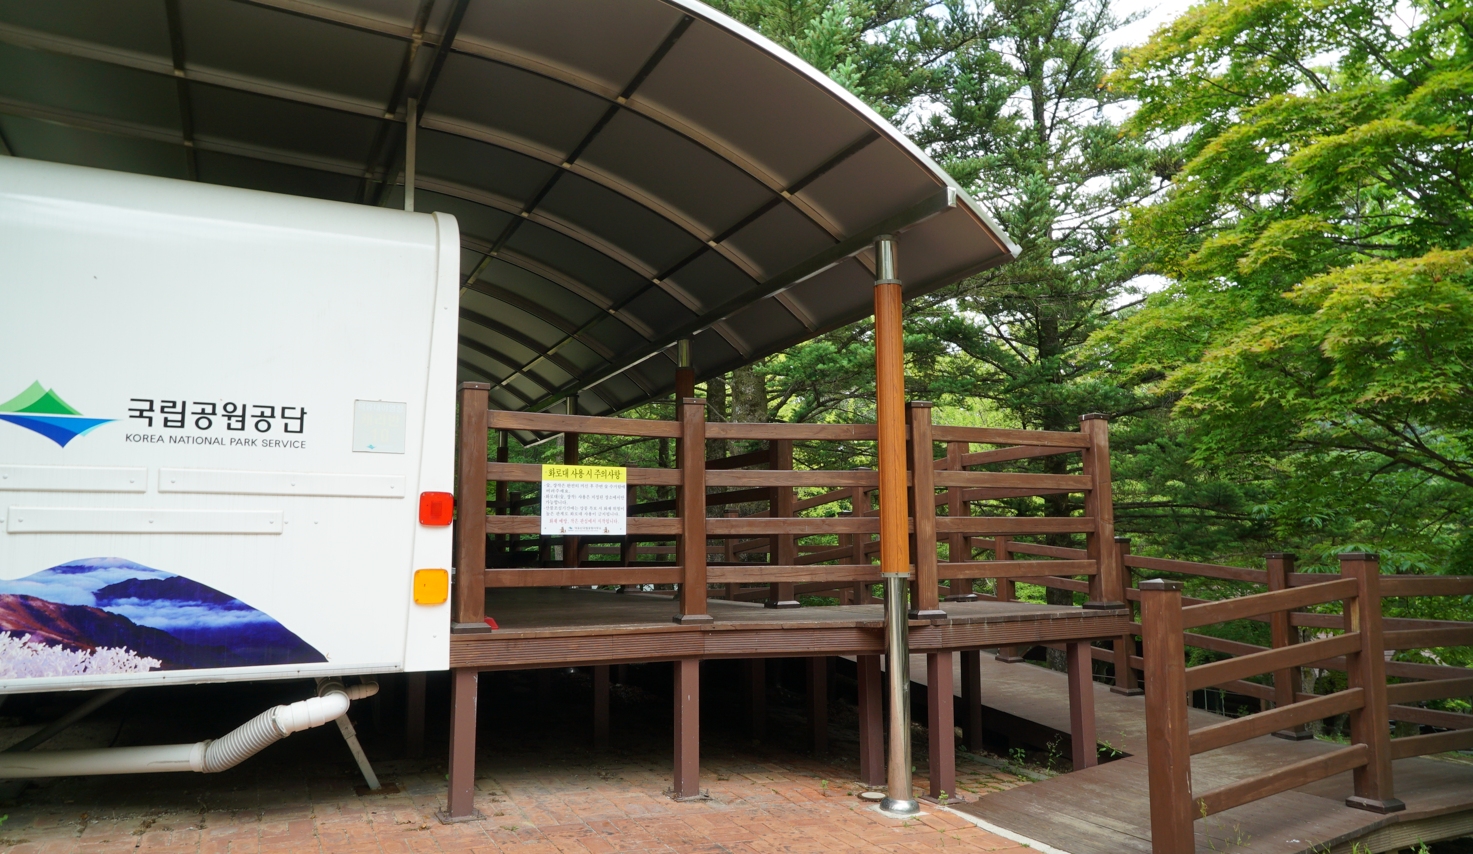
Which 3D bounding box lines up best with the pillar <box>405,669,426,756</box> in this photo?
[{"bbox_3d":[-1.908,1.624,5.858,0.110,0.644,0.110,3,-7,-27],"label":"pillar"}]

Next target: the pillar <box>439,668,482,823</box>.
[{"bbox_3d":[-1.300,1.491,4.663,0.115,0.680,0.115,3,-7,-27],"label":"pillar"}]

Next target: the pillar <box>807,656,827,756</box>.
[{"bbox_3d":[0.535,1.770,6.626,0.110,0.800,0.110,3,-7,-27],"label":"pillar"}]

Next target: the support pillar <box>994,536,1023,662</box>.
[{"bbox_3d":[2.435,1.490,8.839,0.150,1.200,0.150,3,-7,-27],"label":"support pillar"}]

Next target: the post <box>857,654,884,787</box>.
[{"bbox_3d":[0.791,1.672,5.727,0.110,0.802,0.110,3,-7,-27],"label":"post"}]

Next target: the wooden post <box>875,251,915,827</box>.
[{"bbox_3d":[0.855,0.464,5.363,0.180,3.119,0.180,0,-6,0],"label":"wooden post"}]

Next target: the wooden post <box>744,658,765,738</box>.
[{"bbox_3d":[0.127,1.797,6.941,0.110,0.781,0.110,3,-7,-27],"label":"wooden post"}]

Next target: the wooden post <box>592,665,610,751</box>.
[{"bbox_3d":[-0.874,1.705,6.348,0.110,0.712,0.110,3,-7,-27],"label":"wooden post"}]

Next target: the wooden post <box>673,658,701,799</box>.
[{"bbox_3d":[-0.262,1.591,5.239,0.110,0.732,0.110,3,-7,-27],"label":"wooden post"}]

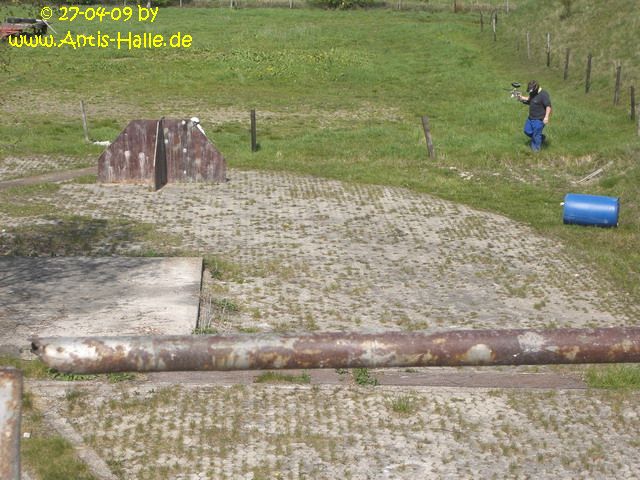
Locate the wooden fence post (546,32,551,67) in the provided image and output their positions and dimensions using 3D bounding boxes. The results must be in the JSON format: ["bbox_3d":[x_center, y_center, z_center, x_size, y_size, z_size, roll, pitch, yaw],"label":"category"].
[{"bbox_3d":[8.145,-6.761,62.500,0.100,1.253,0.100,0,10,0],"label":"wooden fence post"}]

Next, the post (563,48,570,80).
[{"bbox_3d":[7.950,-5.638,56.500,0.110,1.083,0.110,4,10,0],"label":"post"}]

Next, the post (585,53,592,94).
[{"bbox_3d":[7.957,-4.907,52.000,0.110,1.242,0.110,3,10,0],"label":"post"}]

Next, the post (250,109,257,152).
[{"bbox_3d":[-1.482,-2.433,39.300,0.100,1.008,0.100,-1,10,0],"label":"post"}]

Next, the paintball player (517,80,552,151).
[{"bbox_3d":[5.056,-2.935,41.500,0.750,1.710,0.750,8,12,37],"label":"paintball player"}]

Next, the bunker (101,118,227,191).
[{"bbox_3d":[-2.959,-1.653,33.000,2.380,1.240,2.200,1,10,0],"label":"bunker"}]

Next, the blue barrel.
[{"bbox_3d":[4.715,-0.500,30.500,0.930,0.570,0.570,4,0,13],"label":"blue barrel"}]

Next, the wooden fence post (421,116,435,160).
[{"bbox_3d":[2.421,-2.265,39.000,0.120,0.989,0.120,-10,10,0],"label":"wooden fence post"}]

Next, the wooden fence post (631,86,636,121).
[{"bbox_3d":[7.930,-3.446,44.500,0.100,0.918,0.100,-1,10,0],"label":"wooden fence post"}]

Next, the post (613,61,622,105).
[{"bbox_3d":[8.121,-4.209,48.000,0.120,1.160,0.120,3,10,0],"label":"post"}]

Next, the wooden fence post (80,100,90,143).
[{"bbox_3d":[-5.363,-2.699,40.000,0.090,0.967,0.090,-6,10,0],"label":"wooden fence post"}]

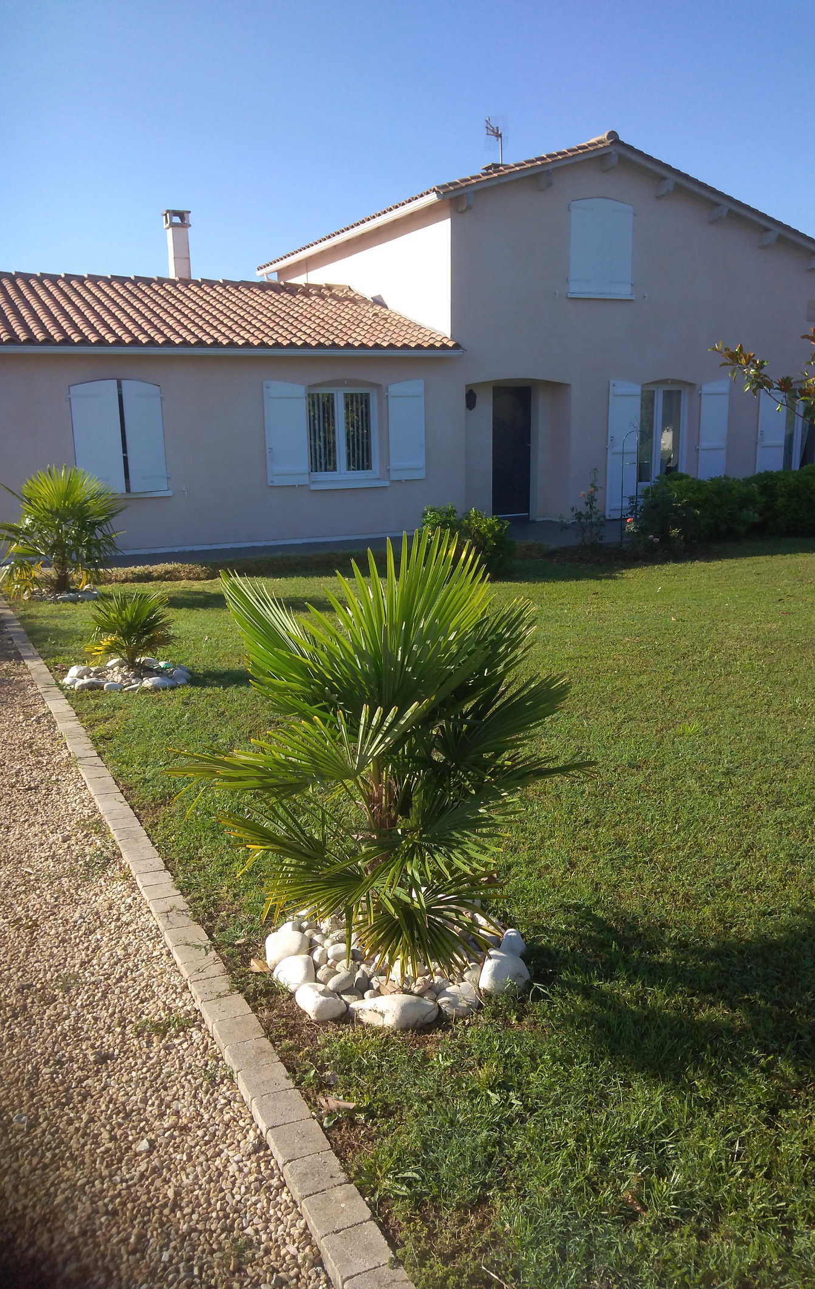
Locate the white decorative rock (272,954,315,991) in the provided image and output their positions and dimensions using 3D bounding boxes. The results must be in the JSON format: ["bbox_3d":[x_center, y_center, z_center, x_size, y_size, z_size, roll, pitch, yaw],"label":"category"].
[{"bbox_3d":[-0.340,0.984,2.902,0.135,0.105,0.130,9,16,36],"label":"white decorative rock"}]

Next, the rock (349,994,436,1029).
[{"bbox_3d":[-0.043,1.165,3.073,0.281,0.104,0.137,-1,14,0],"label":"rock"}]

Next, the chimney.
[{"bbox_3d":[-3.975,-6.763,16.793,0.399,1.292,0.399,-7,15,-24],"label":"chimney"}]

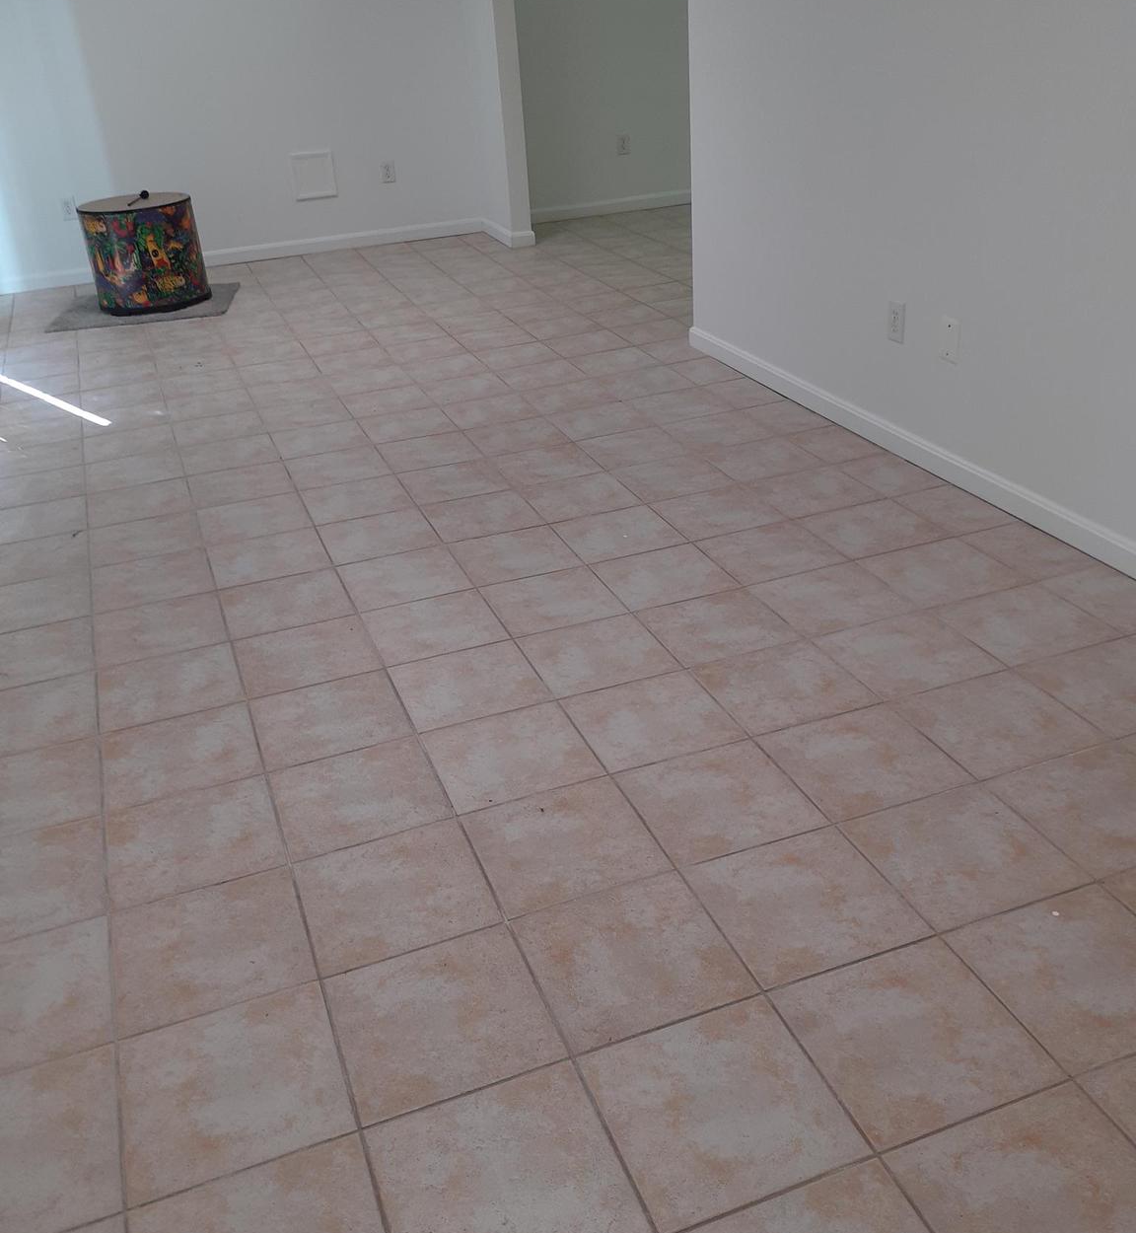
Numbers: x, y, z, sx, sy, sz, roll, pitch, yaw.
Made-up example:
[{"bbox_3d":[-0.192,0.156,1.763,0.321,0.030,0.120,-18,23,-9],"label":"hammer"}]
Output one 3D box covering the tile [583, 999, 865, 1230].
[{"bbox_3d":[0.202,0.659,1.598,0.303,0.010,0.303,-13,29,-16],"label":"tile"}]

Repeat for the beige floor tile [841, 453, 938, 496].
[{"bbox_3d":[0.970,-0.424,3.563,0.213,0.010,0.294,-13,30,-17],"label":"beige floor tile"}]

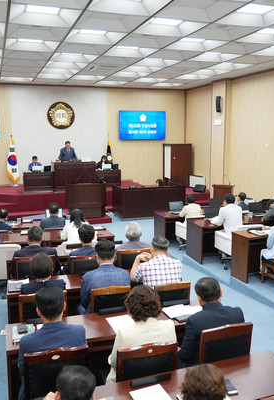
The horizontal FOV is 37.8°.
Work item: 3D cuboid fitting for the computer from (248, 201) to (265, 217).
[{"bbox_3d":[2.757,0.206,8.993,0.360,0.240,0.290,-3,10,-19],"label":"computer"}]

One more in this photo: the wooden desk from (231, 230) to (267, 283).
[{"bbox_3d":[2.375,0.850,6.619,1.750,0.730,0.470,-4,10,-24],"label":"wooden desk"}]

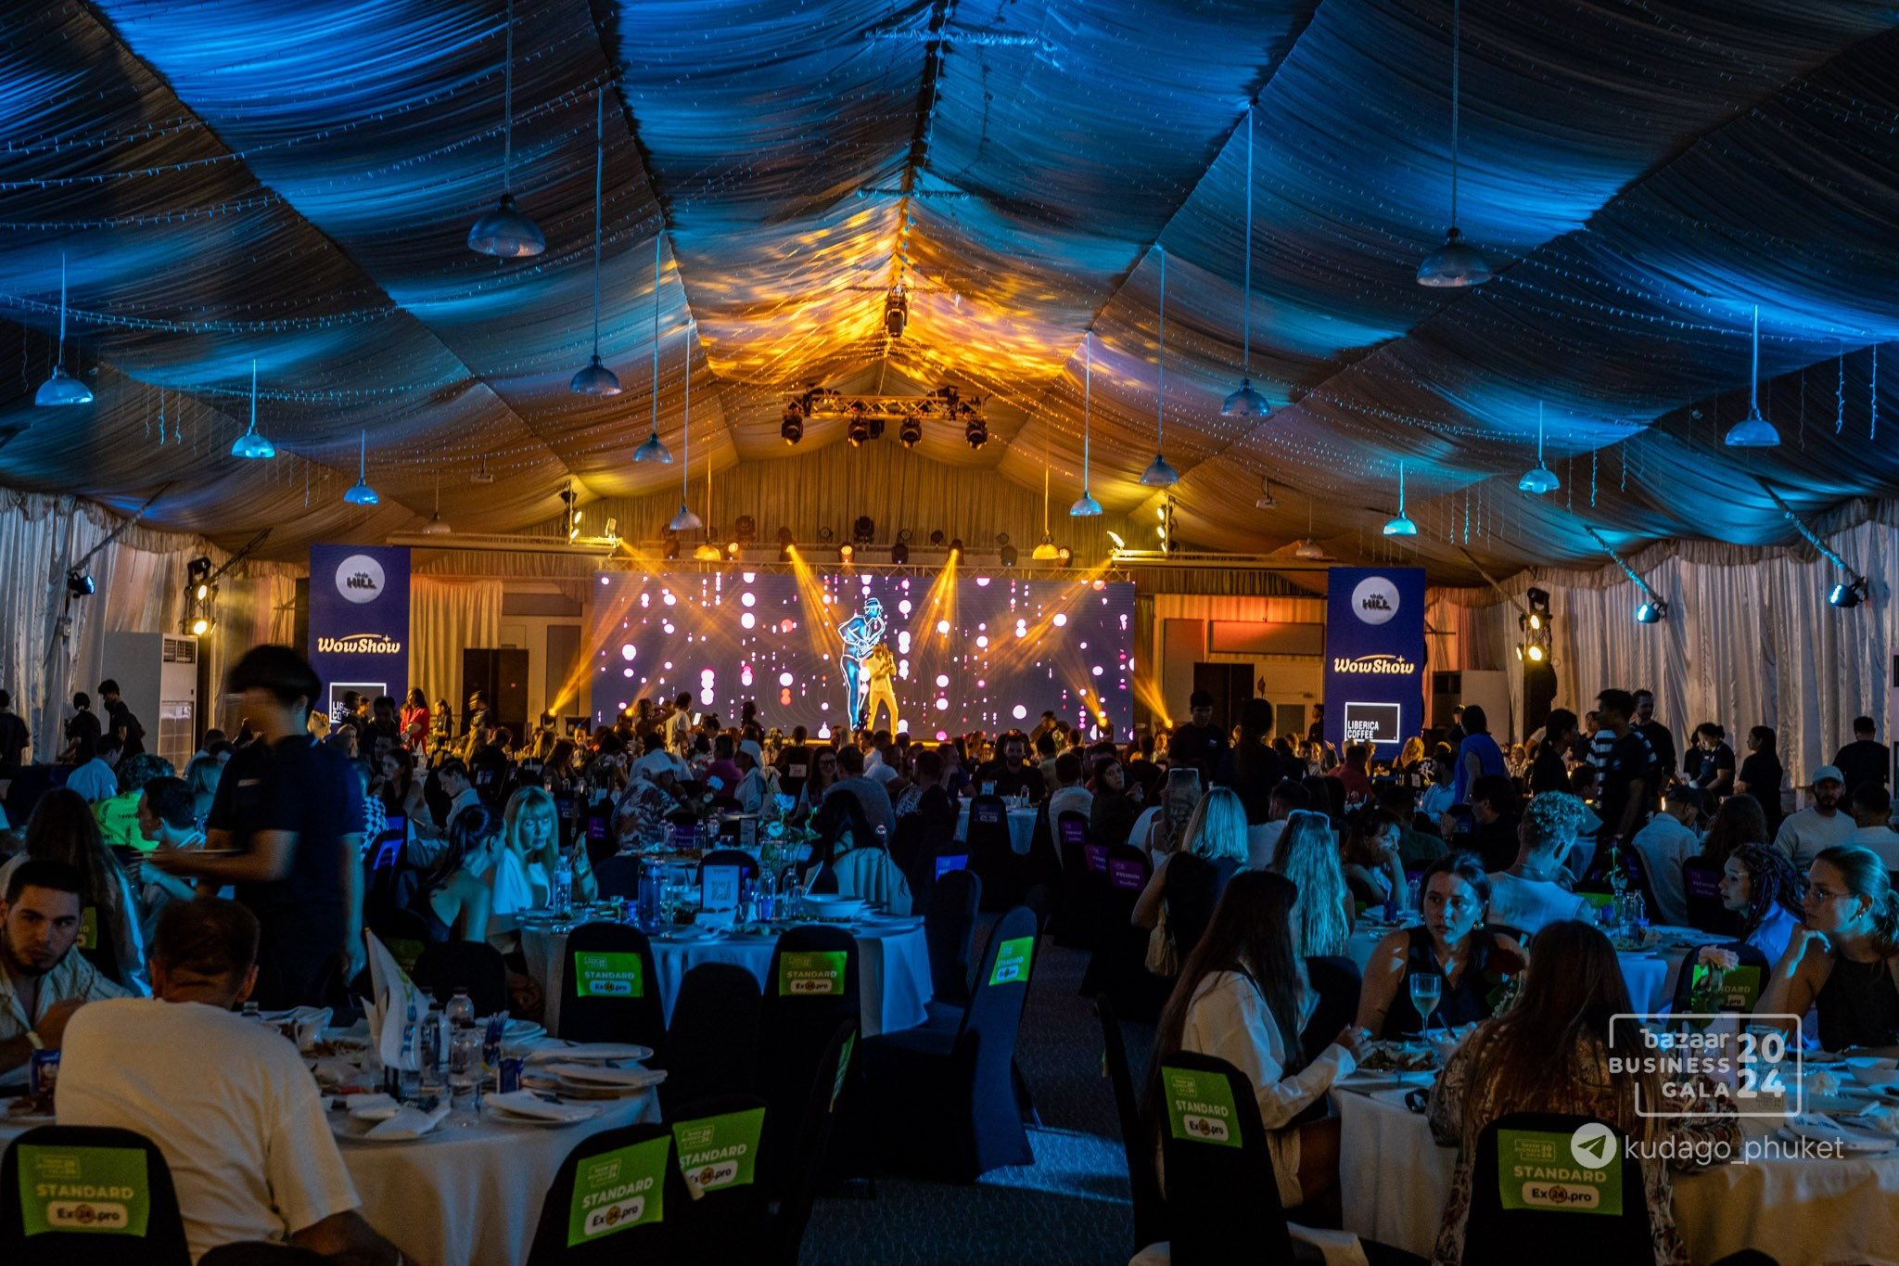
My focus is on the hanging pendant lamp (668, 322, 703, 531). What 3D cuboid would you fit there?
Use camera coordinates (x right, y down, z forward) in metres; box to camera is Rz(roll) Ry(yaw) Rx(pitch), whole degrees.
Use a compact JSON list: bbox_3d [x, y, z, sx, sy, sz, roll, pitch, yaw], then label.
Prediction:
[{"bbox_3d":[-3.381,-2.676,25.905,0.415,2.705,0.415,1,-2,0],"label":"hanging pendant lamp"}]

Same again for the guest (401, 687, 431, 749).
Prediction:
[{"bbox_3d":[-7.451,1.576,28.000,0.440,1.570,0.340,0,-2,23],"label":"guest"}]

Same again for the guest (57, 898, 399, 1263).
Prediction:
[{"bbox_3d":[-1.312,1.094,3.559,0.600,1.270,0.800,2,-2,-18],"label":"guest"}]

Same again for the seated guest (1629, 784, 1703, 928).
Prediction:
[{"bbox_3d":[3.392,1.355,9.371,0.500,1.260,0.660,-1,-2,45],"label":"seated guest"}]

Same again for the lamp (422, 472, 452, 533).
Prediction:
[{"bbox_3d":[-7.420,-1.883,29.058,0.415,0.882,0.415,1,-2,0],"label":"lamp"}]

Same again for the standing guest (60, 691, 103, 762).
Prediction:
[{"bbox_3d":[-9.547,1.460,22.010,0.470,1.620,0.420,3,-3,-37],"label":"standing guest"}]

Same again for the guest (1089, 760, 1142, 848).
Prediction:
[{"bbox_3d":[1.119,1.418,12.608,0.550,1.250,0.460,1,-2,-6],"label":"guest"}]

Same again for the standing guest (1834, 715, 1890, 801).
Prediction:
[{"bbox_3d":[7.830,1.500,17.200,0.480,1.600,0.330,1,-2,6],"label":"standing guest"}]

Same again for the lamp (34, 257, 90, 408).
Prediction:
[{"bbox_3d":[-7.157,-2.450,16.200,0.435,1.220,0.435,1,-2,-3],"label":"lamp"}]

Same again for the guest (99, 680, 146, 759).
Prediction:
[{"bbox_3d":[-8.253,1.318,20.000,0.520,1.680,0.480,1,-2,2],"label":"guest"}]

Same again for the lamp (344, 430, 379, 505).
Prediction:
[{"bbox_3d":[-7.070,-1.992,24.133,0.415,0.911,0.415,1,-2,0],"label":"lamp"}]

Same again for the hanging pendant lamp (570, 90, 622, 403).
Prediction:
[{"bbox_3d":[-2.816,-3.100,15.950,0.410,2.430,0.410,1,-2,-4],"label":"hanging pendant lamp"}]

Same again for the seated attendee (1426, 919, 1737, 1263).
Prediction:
[{"bbox_3d":[1.210,1.151,3.870,0.580,1.250,0.750,1,-2,12],"label":"seated attendee"}]

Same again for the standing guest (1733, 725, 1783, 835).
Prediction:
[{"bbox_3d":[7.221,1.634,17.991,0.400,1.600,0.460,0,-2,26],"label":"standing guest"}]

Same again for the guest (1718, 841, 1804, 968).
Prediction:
[{"bbox_3d":[2.659,1.272,6.550,0.750,1.230,0.500,0,-2,28],"label":"guest"}]

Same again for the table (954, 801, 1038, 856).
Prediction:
[{"bbox_3d":[0.361,1.767,15.870,1.500,0.760,1.500,1,-2,0],"label":"table"}]

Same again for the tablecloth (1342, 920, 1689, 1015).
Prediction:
[{"bbox_3d":[2.228,1.536,7.650,1.560,0.750,1.560,1,-2,0],"label":"tablecloth"}]

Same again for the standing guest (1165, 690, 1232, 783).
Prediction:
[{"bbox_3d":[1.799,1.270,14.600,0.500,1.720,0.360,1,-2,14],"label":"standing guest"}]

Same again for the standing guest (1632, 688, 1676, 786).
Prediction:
[{"bbox_3d":[5.771,1.353,16.500,0.500,1.780,0.360,1,-2,0],"label":"standing guest"}]

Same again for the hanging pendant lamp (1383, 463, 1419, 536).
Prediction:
[{"bbox_3d":[5.654,-1.672,25.100,0.430,0.929,0.430,1,-2,0],"label":"hanging pendant lamp"}]

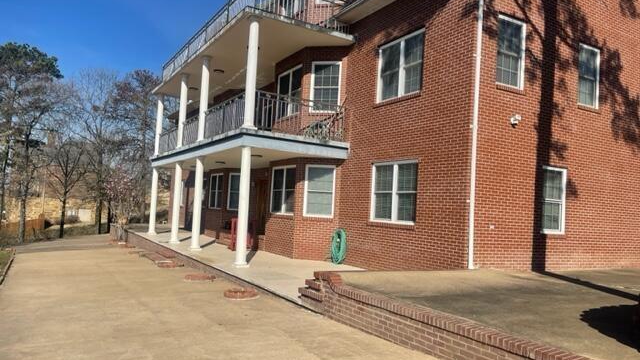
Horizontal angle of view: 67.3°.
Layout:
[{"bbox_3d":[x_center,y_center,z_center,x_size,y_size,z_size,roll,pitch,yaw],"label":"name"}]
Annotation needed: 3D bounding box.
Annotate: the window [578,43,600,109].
[{"bbox_3d":[6.567,-2.532,11.793,0.870,1.490,0.120,5,-4,-30],"label":"window"}]

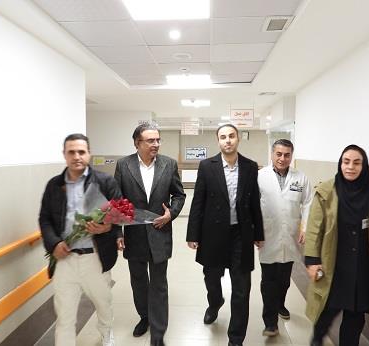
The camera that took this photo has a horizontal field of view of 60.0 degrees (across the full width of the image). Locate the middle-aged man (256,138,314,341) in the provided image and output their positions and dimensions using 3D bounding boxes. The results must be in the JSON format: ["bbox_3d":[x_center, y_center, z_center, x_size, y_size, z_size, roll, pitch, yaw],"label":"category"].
[{"bbox_3d":[0.900,0.548,2.936,0.530,1.703,0.480,1,4,9],"label":"middle-aged man"}]

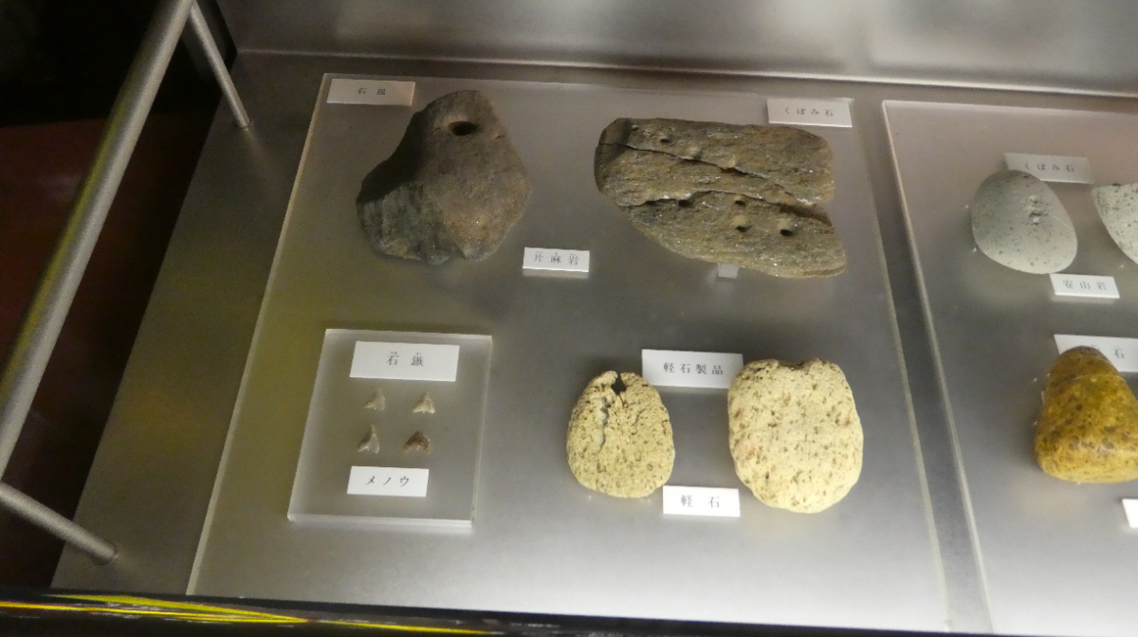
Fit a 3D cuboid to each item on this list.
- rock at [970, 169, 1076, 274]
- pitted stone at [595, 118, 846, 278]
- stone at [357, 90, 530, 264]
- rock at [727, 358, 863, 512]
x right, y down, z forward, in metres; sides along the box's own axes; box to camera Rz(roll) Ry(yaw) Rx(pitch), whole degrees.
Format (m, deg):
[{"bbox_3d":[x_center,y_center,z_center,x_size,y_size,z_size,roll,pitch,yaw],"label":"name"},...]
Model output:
[{"bbox_3d":[0.393,-0.083,0.685,0.079,0.045,0.102,3,61,0],"label":"rock"},{"bbox_3d":[0.137,-0.113,0.688,0.223,0.058,0.152,11,61,4],"label":"pitted stone"},{"bbox_3d":[-0.105,-0.118,0.676,0.135,0.070,0.175,13,61,6],"label":"stone"},{"bbox_3d":[0.167,0.082,0.586,0.099,0.045,0.121,5,61,1],"label":"rock"}]

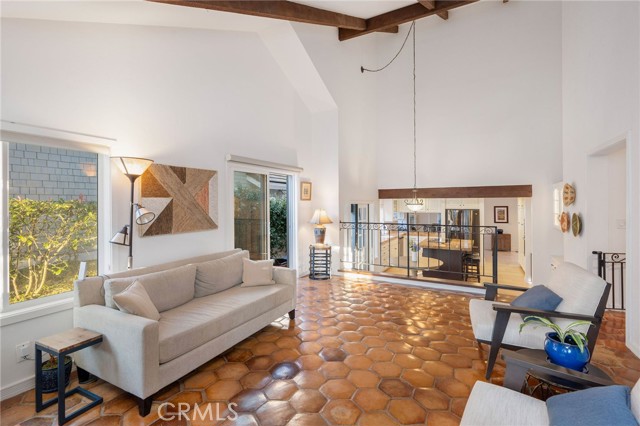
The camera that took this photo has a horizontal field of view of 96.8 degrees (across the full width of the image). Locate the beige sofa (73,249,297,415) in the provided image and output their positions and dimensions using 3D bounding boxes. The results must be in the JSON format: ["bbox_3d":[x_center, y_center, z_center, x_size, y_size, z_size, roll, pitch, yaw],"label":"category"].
[{"bbox_3d":[-1.190,0.976,3.051,0.954,0.835,1.955,1,1,28],"label":"beige sofa"}]

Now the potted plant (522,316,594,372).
[{"bbox_3d":[1.492,0.827,1.779,0.360,0.270,0.310,1,2,40],"label":"potted plant"}]

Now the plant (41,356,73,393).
[{"bbox_3d":[-2.134,1.257,2.282,0.200,0.300,0.200,-1,2,-43],"label":"plant"}]

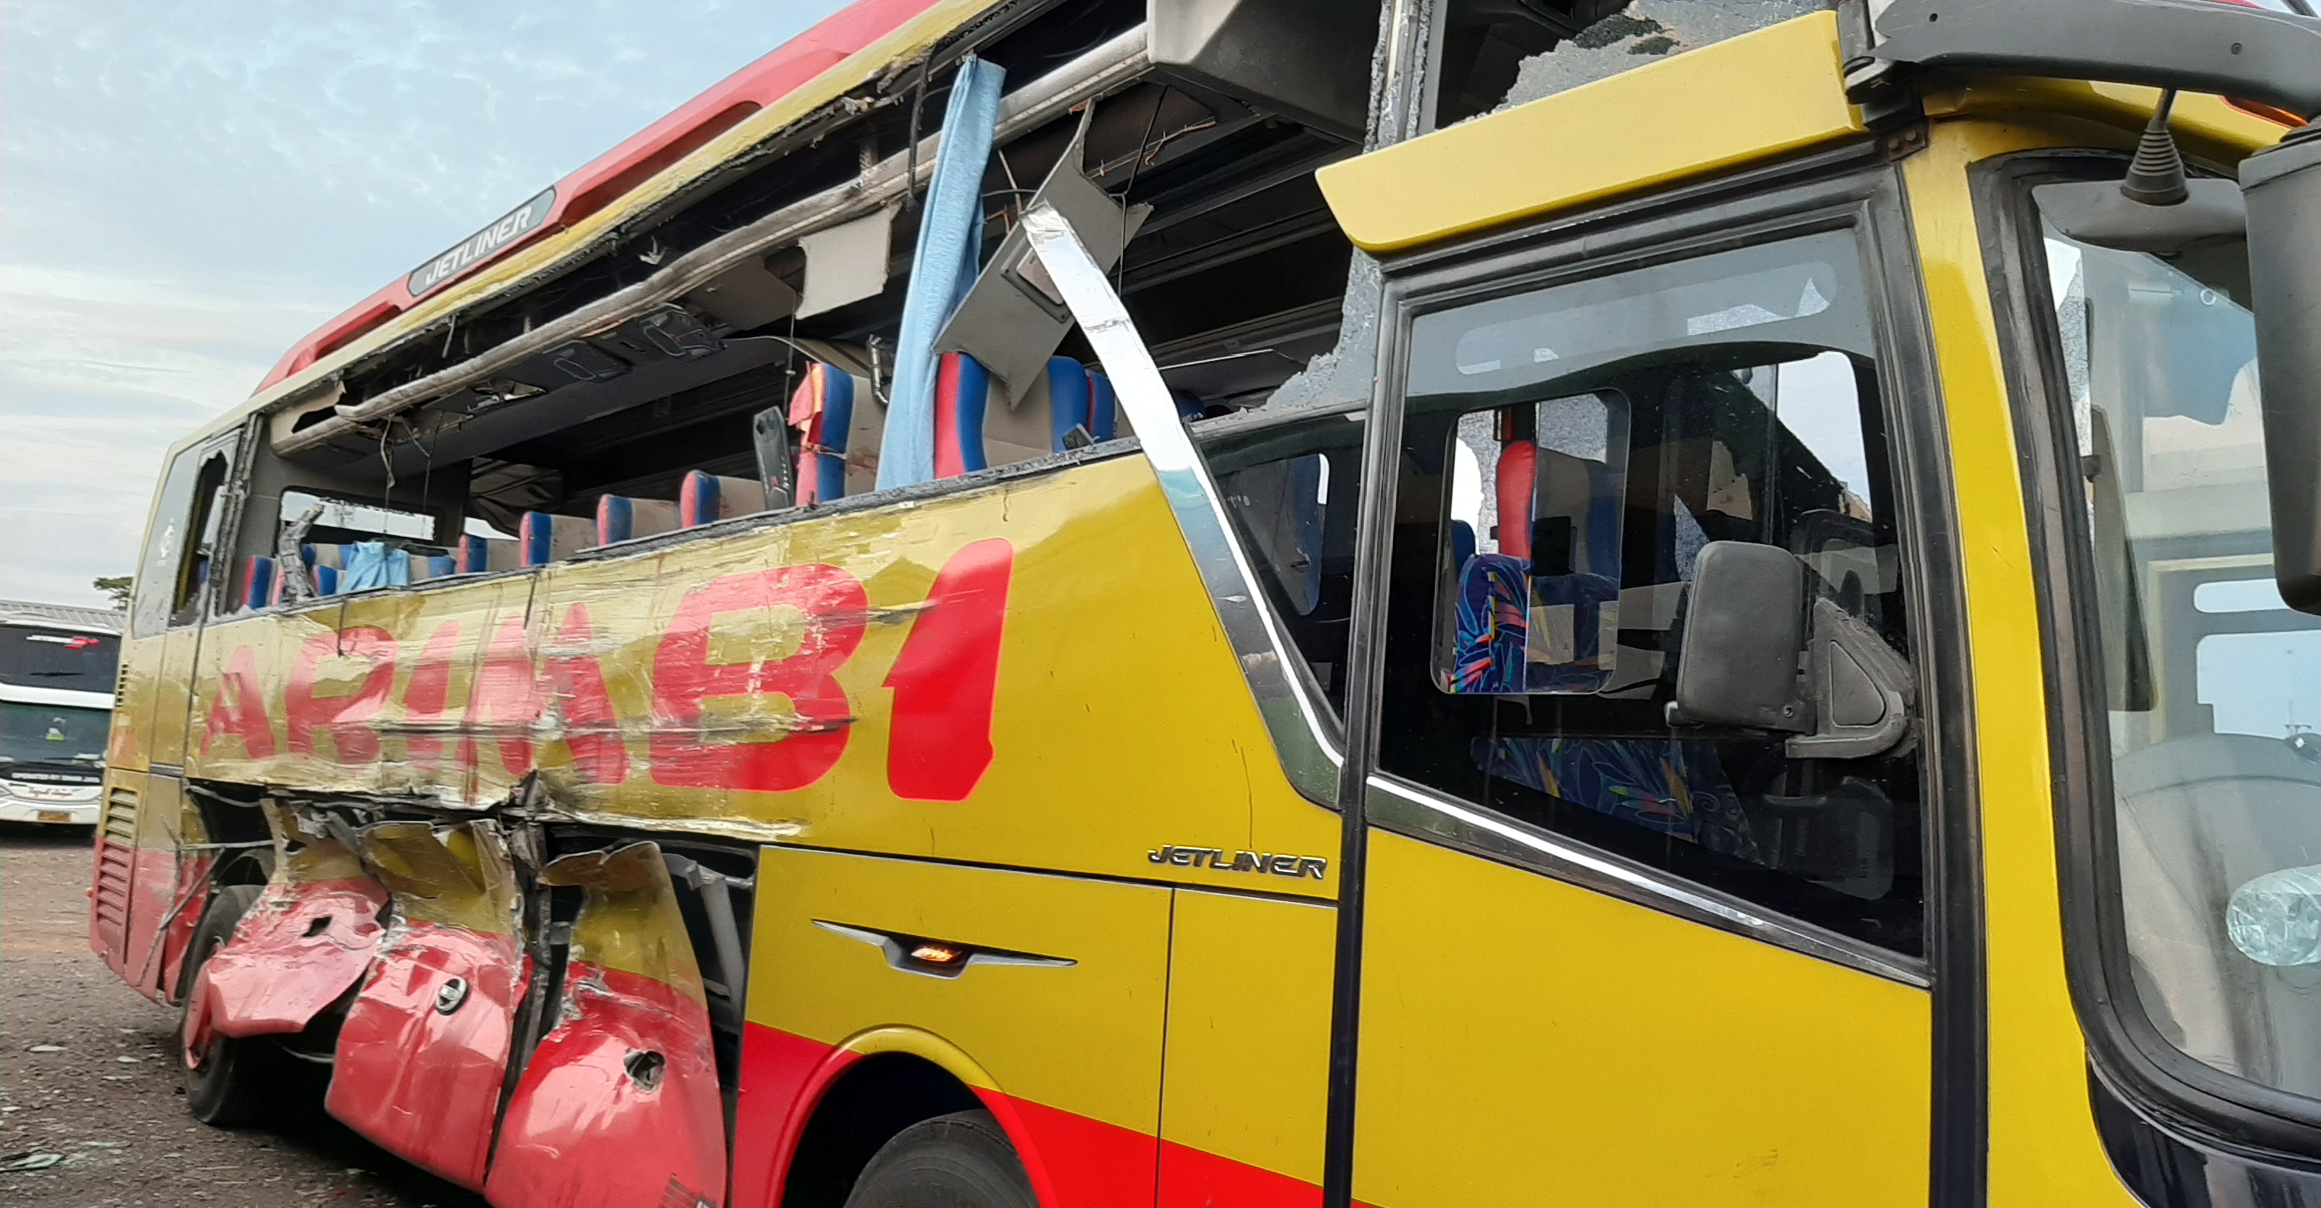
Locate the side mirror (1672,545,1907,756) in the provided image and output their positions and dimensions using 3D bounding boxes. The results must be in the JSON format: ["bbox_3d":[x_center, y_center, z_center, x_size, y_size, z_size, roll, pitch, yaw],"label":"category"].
[{"bbox_3d":[0.688,0.052,1.902,0.170,0.230,0.210,8,-8,-39],"label":"side mirror"}]

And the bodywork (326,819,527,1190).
[{"bbox_3d":[-2.380,1.224,5.652,0.210,1.050,1.600,8,-8,-39],"label":"bodywork"}]

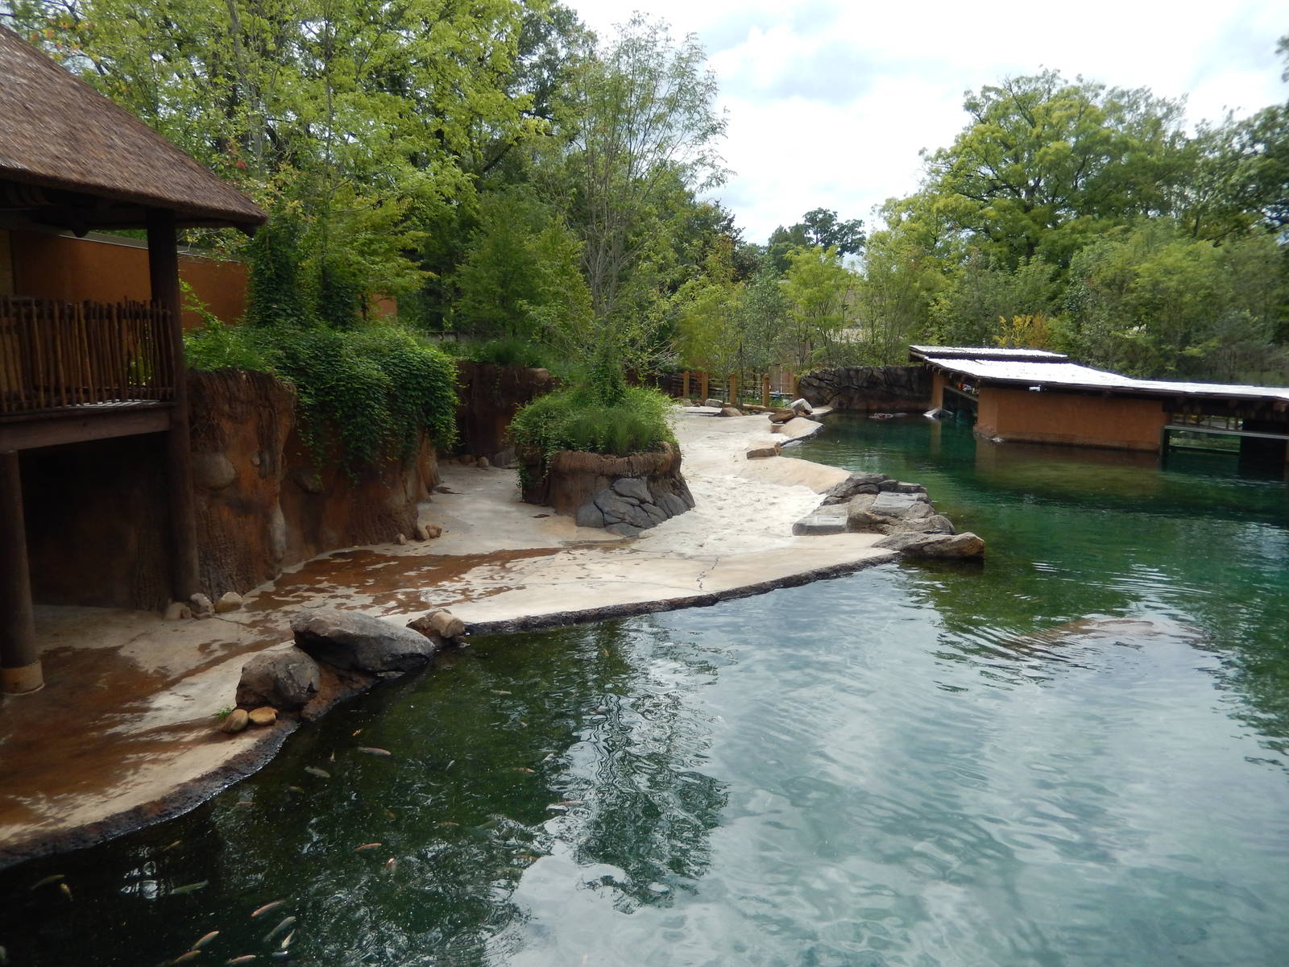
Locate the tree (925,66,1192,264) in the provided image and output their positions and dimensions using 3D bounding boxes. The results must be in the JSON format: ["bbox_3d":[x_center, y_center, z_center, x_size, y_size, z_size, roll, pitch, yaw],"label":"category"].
[{"bbox_3d":[24.666,-16.116,55.846,15.941,16.428,15.965,0,9,0],"label":"tree"}]

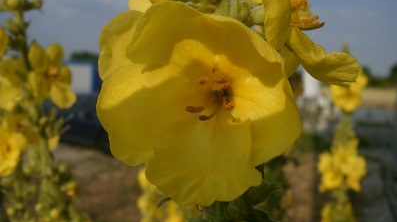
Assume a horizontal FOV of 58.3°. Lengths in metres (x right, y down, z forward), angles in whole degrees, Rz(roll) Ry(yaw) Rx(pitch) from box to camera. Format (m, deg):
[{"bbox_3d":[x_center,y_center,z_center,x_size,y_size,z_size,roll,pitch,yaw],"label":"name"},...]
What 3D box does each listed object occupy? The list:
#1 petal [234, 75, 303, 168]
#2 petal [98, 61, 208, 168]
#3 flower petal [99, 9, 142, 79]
[{"bbox_3d":[0.017,0.002,0.093,0.015,0.024,0.009,3,-4,34],"label":"petal"},{"bbox_3d":[-0.012,0.001,0.092,0.028,0.026,0.010,-1,-3,-9],"label":"petal"},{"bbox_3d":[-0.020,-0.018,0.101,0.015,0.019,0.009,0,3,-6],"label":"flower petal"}]

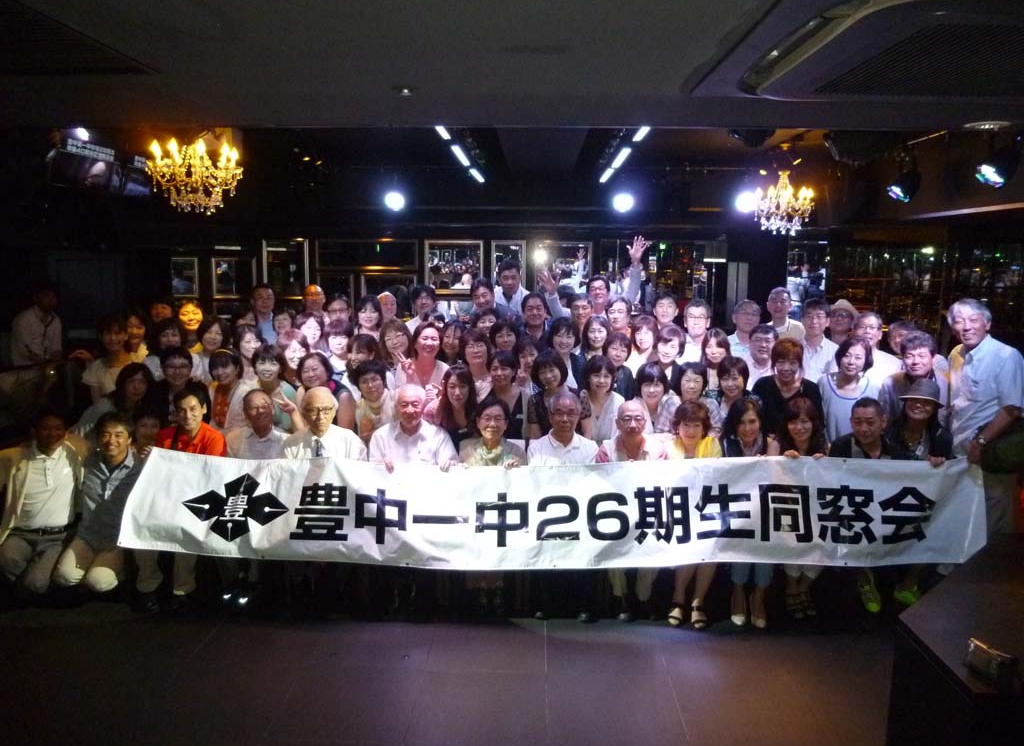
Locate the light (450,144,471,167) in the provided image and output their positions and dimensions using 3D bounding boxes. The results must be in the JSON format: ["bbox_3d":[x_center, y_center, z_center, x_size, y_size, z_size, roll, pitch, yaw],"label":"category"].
[{"bbox_3d":[-0.401,-1.755,5.938,0.070,0.060,1.199,1,9,2],"label":"light"}]

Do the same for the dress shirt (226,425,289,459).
[{"bbox_3d":[-1.472,0.561,4.330,0.440,0.520,0.280,0,9,-6],"label":"dress shirt"}]

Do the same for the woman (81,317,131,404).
[{"bbox_3d":[-2.770,0.377,5.189,0.450,1.561,0.320,-2,9,-13],"label":"woman"}]

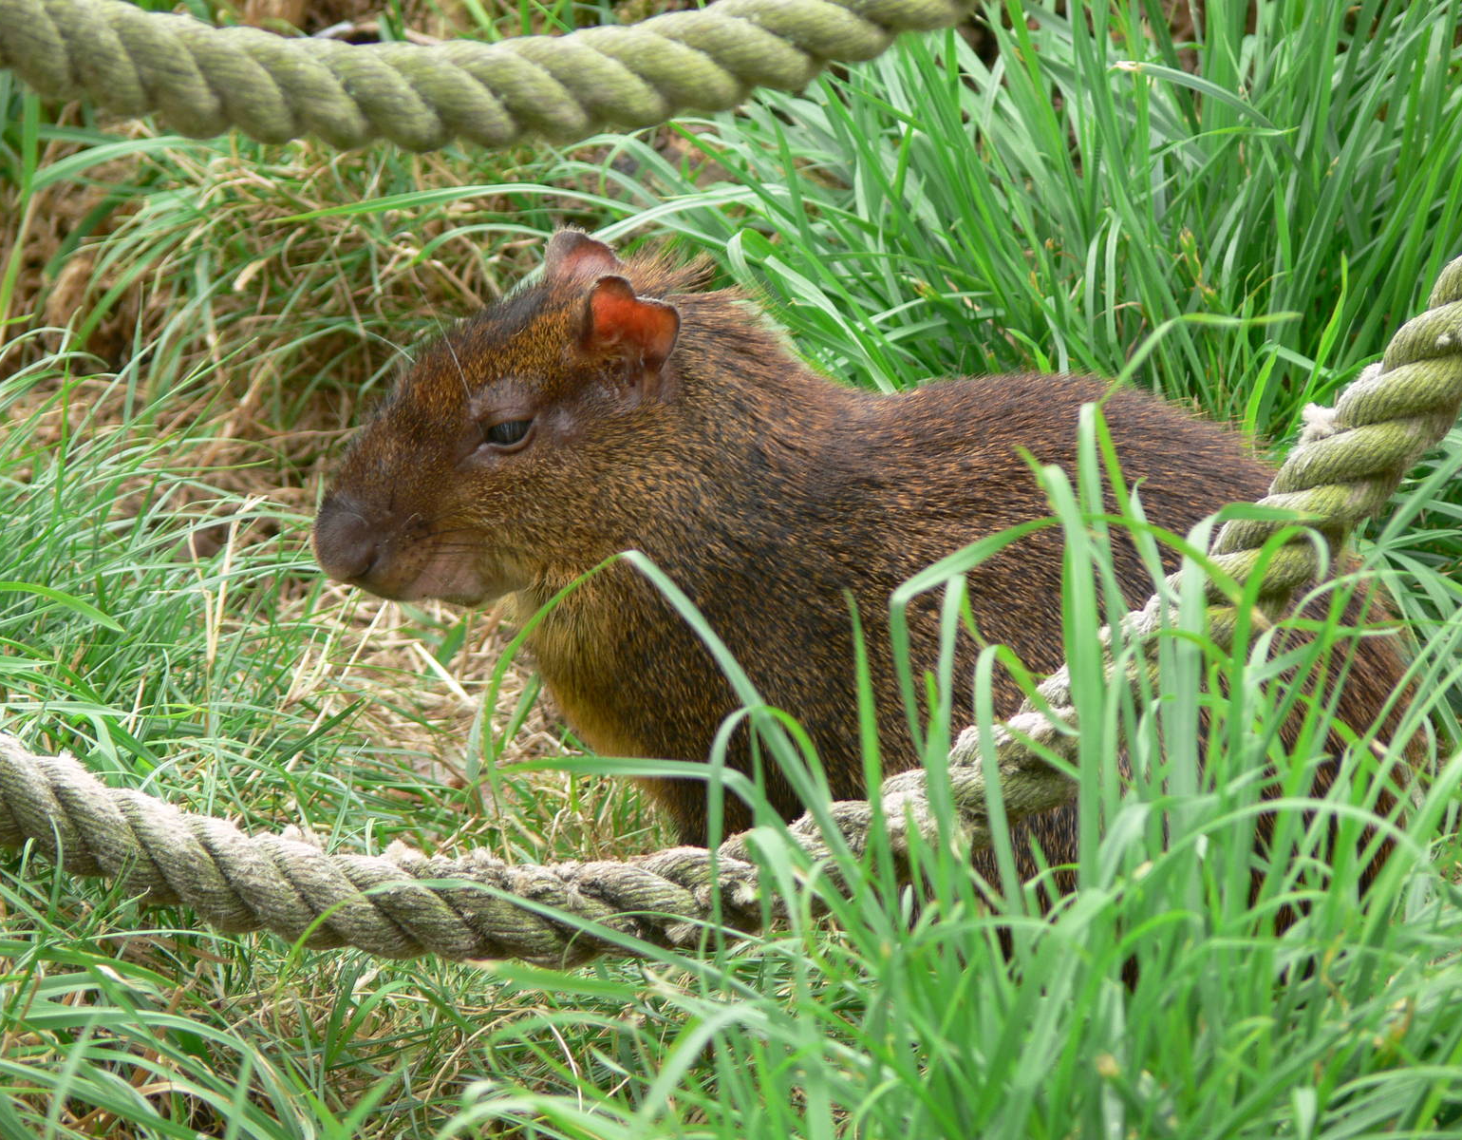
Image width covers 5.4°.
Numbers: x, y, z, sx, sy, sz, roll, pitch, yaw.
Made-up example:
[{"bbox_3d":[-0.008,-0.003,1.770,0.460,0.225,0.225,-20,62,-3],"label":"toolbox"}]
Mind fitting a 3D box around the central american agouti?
[{"bbox_3d":[0.042,0.011,5.000,0.360,0.235,0.165,-2,17,-6],"label":"central american agouti"}]

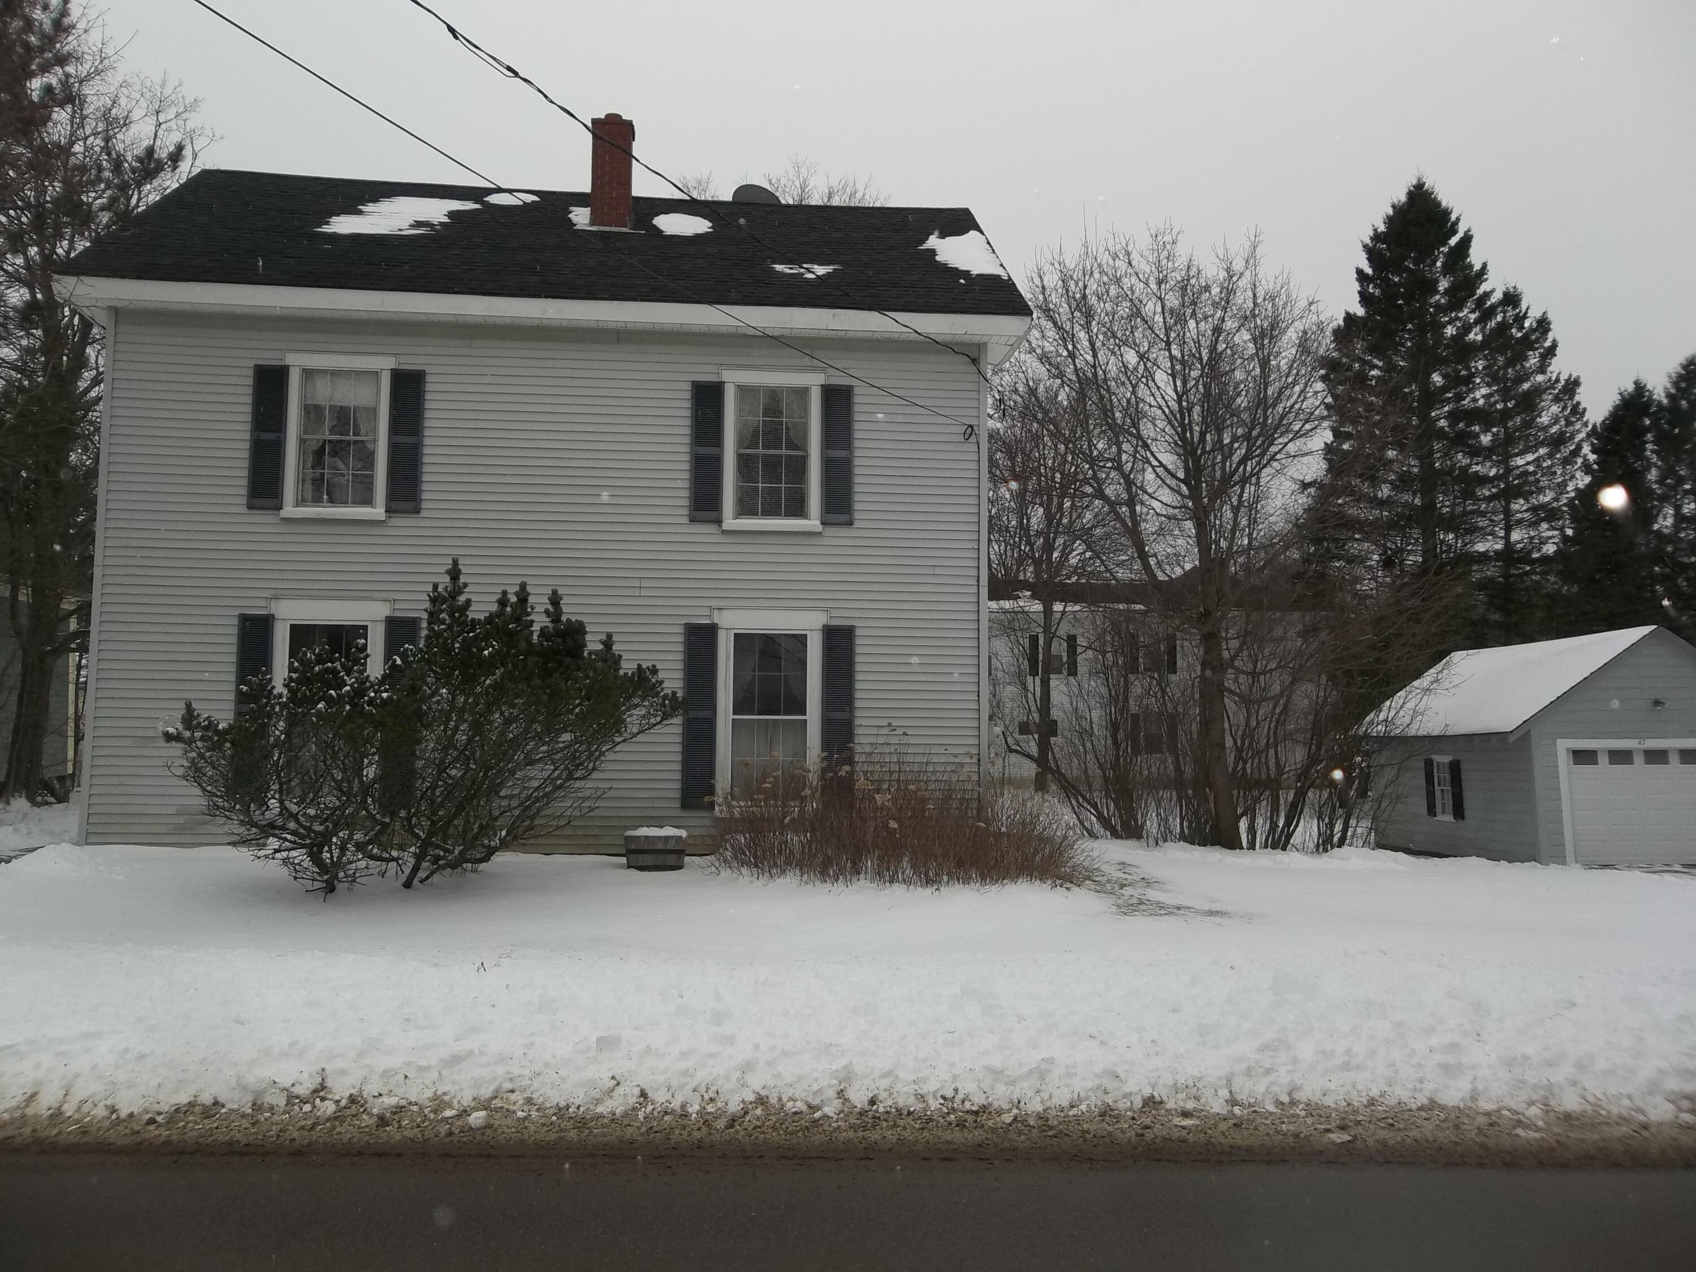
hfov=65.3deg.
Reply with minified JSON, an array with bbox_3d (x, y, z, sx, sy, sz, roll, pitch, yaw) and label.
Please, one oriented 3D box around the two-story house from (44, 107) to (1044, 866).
[{"bbox_3d":[-3.680,-2.050,18.750,10.900,9.700,7.800,1,-5,-5],"label":"two-story house"}]

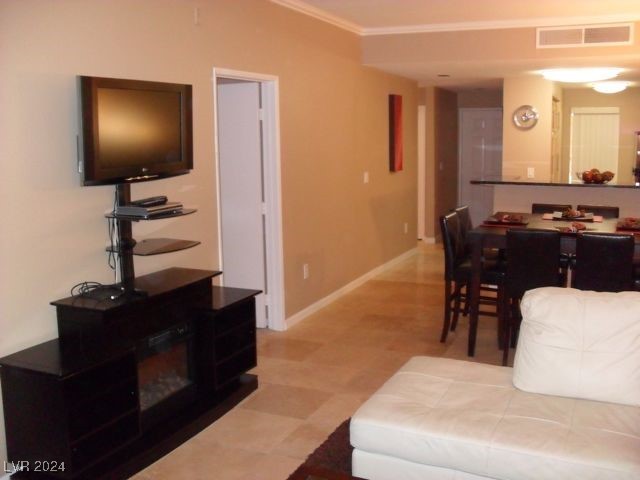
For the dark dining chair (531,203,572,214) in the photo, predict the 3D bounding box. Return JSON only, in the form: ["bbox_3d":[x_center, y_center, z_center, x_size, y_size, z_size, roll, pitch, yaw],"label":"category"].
[{"bbox_3d":[2.015,0.199,5.731,0.400,0.990,0.530,3,10,24],"label":"dark dining chair"}]

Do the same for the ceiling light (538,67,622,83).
[{"bbox_3d":[2.849,-1.794,7.131,0.720,0.130,0.720,3,10,24],"label":"ceiling light"}]

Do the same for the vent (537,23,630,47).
[{"bbox_3d":[2.380,-1.842,5.838,0.800,0.190,0.030,3,10,24],"label":"vent"}]

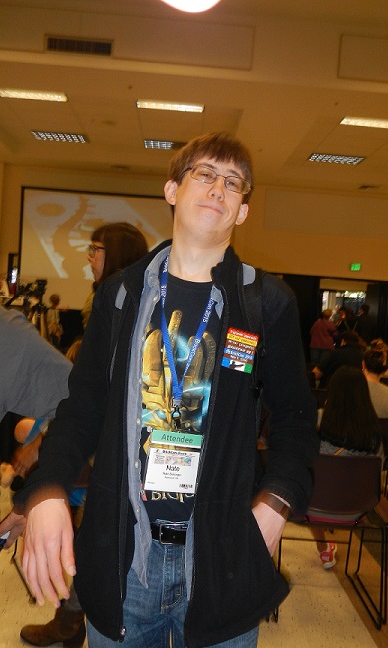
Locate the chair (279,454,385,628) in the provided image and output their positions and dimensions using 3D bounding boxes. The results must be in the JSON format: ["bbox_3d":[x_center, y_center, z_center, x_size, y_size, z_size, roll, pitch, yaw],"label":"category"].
[{"bbox_3d":[0.644,1.000,2.657,0.500,0.780,0.530,4,2,-2],"label":"chair"}]

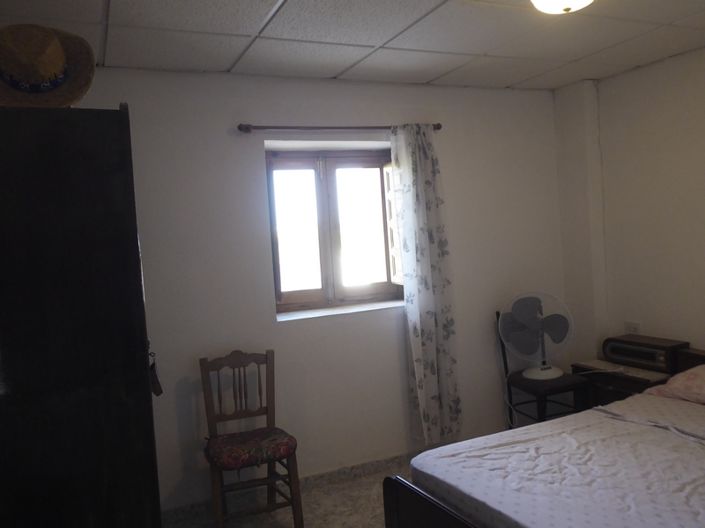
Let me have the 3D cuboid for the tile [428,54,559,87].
[{"bbox_3d":[0.837,-1.111,3.419,0.590,0.020,0.560,-5,3,-24],"label":"tile"}]

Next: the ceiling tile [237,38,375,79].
[{"bbox_3d":[-0.256,-1.017,2.931,0.590,0.020,0.560,-5,3,-24],"label":"ceiling tile"}]

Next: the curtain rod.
[{"bbox_3d":[-0.028,-0.760,3.278,1.232,0.045,0.060,-6,4,-24],"label":"curtain rod"}]

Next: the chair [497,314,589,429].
[{"bbox_3d":[1.196,0.714,3.673,0.390,0.875,0.420,-5,3,-24],"label":"chair"}]

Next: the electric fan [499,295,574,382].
[{"bbox_3d":[1.143,0.441,3.630,0.430,0.530,0.290,-3,3,10],"label":"electric fan"}]

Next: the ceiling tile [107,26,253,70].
[{"bbox_3d":[-0.802,-0.970,2.687,0.590,0.020,0.560,-5,3,-24],"label":"ceiling tile"}]

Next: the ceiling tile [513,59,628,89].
[{"bbox_3d":[1.342,-1.154,3.645,0.500,0.020,0.560,-5,3,-24],"label":"ceiling tile"}]

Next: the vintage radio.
[{"bbox_3d":[1.709,0.510,3.412,0.190,0.135,0.400,-5,3,-24],"label":"vintage radio"}]

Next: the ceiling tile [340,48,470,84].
[{"bbox_3d":[0.290,-1.064,3.175,0.590,0.020,0.560,-5,3,-24],"label":"ceiling tile"}]

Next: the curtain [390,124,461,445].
[{"bbox_3d":[0.439,0.138,3.471,0.360,1.900,0.130,-5,3,-24],"label":"curtain"}]

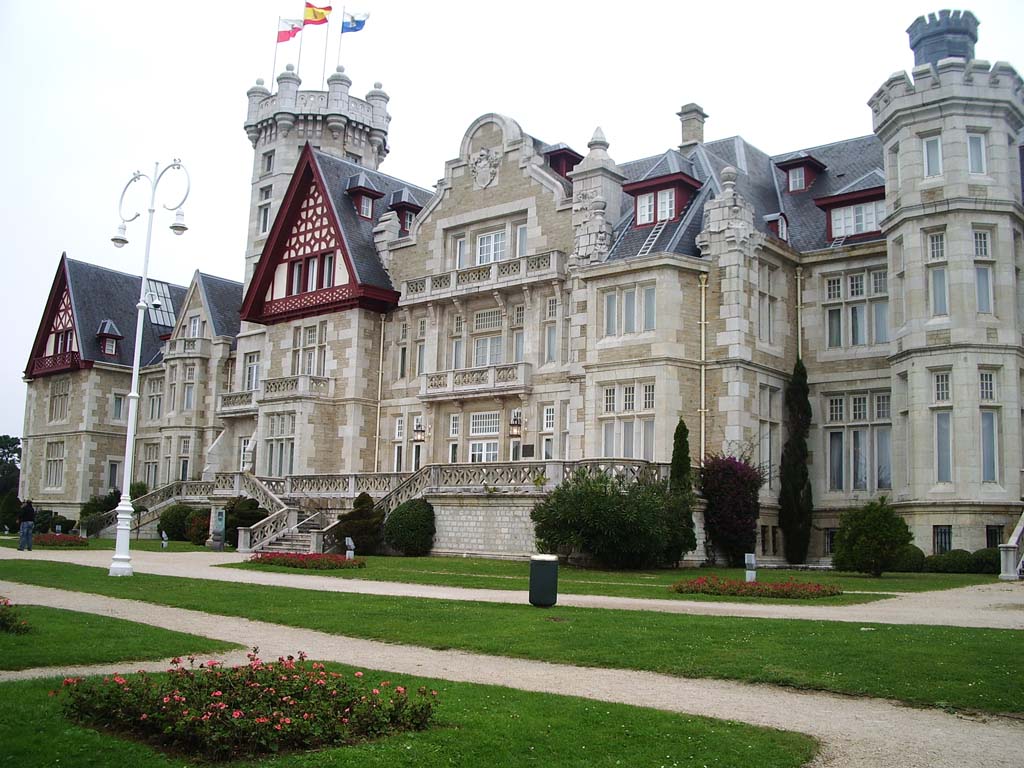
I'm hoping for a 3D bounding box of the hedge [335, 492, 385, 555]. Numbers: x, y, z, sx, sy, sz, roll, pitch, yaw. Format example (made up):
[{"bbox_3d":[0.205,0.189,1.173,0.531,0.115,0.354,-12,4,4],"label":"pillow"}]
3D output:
[{"bbox_3d":[-5.520,5.103,37.779,1.800,2.210,1.800,2,-8,0],"label":"hedge"}]

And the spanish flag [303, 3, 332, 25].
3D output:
[{"bbox_3d":[-11.759,-22.400,62.600,1.750,1.350,0.450,4,-9,-12],"label":"spanish flag"}]

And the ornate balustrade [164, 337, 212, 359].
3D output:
[{"bbox_3d":[-20.388,-2.013,64.289,3.400,1.330,1.400,-5,-11,40],"label":"ornate balustrade"}]

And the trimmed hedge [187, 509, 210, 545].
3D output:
[{"bbox_3d":[-15.478,7.071,51.200,1.350,1.850,1.300,-5,-11,40],"label":"trimmed hedge"}]

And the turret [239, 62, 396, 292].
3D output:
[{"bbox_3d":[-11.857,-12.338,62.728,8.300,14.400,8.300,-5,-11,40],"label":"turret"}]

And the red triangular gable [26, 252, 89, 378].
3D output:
[{"bbox_3d":[-32.531,-5.220,75.858,8.800,9.000,1.200,-5,-11,40],"label":"red triangular gable"}]

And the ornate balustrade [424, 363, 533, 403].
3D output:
[{"bbox_3d":[-1.632,-0.026,45.237,5.600,1.200,1.050,-5,-11,40],"label":"ornate balustrade"}]

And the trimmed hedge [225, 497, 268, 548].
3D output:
[{"bbox_3d":[-11.742,6.149,45.965,2.000,2.350,2.000,-5,-11,40],"label":"trimmed hedge"}]

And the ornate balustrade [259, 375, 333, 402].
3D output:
[{"bbox_3d":[-11.565,0.409,55.532,4.100,1.280,1.550,-5,-11,40],"label":"ornate balustrade"}]

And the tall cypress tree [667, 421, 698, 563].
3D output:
[{"bbox_3d":[5.295,3.306,32.466,0.940,4.610,0.940,2,-8,0],"label":"tall cypress tree"}]

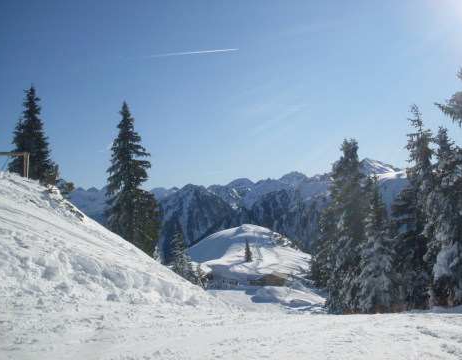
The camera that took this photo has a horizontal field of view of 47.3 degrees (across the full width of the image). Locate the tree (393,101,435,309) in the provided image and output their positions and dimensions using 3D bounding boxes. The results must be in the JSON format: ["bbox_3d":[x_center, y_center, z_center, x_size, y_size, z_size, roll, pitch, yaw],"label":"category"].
[{"bbox_3d":[6.599,0.956,19.000,1.750,7.400,1.750,0,-2,0],"label":"tree"}]

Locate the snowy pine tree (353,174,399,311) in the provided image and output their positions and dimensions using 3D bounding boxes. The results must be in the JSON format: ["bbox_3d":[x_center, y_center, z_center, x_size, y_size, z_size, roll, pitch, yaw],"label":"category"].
[{"bbox_3d":[4.833,2.109,17.500,1.600,4.600,1.600,0,-2,0],"label":"snowy pine tree"}]

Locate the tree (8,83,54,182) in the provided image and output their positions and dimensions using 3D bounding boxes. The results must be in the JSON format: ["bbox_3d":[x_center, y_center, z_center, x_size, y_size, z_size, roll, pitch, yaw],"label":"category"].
[{"bbox_3d":[-11.679,-2.706,31.000,2.750,6.000,2.750,0,-2,0],"label":"tree"}]

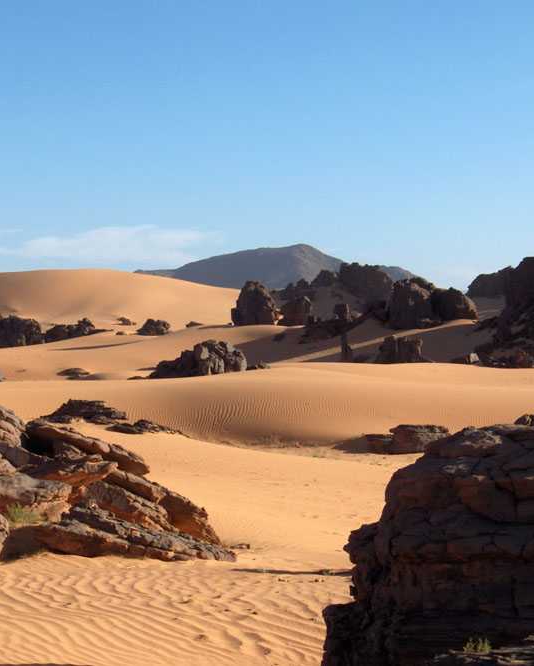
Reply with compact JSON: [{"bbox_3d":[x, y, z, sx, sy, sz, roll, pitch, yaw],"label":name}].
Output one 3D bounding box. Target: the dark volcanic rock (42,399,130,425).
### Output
[{"bbox_3d":[-4.472,1.923,44.000,2.107,0.605,1.400,0,0,0],"label":"dark volcanic rock"}]

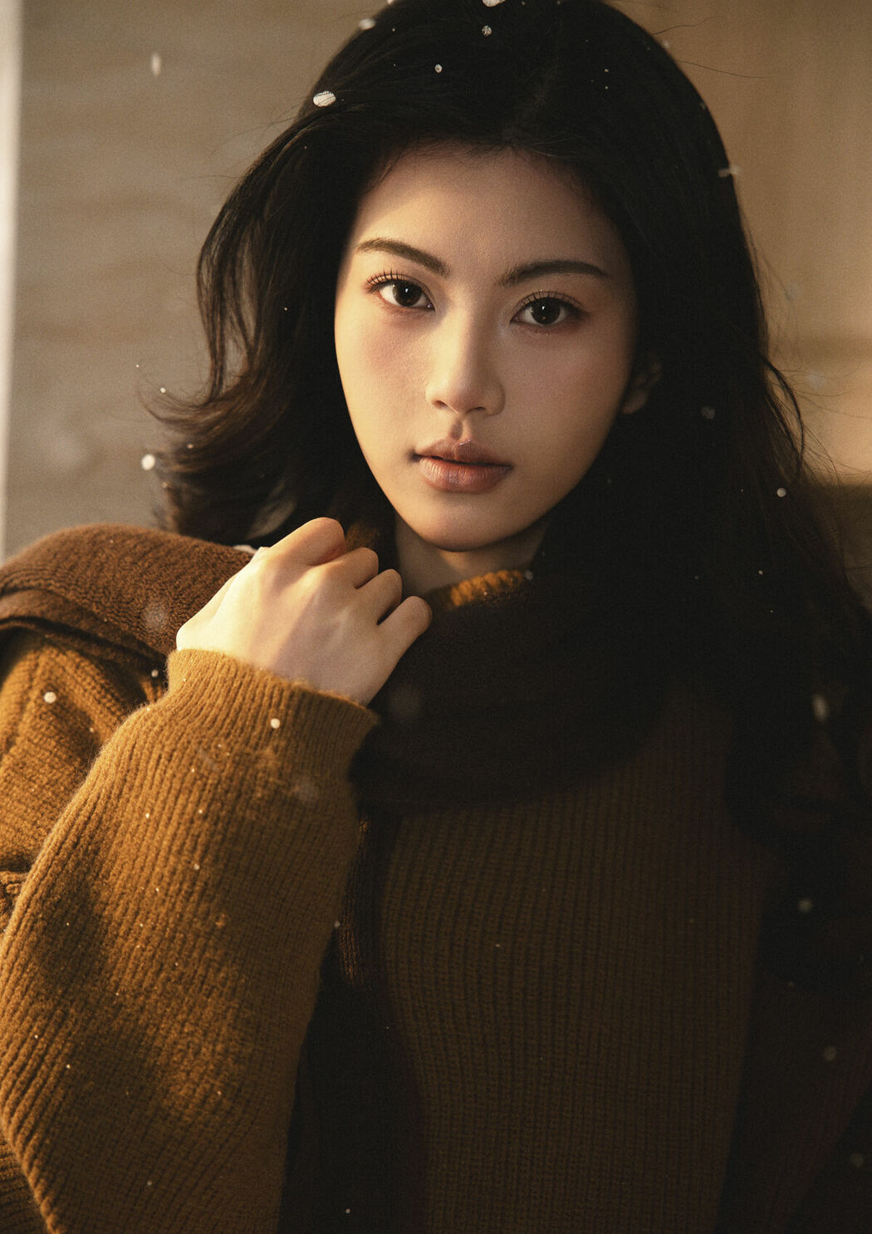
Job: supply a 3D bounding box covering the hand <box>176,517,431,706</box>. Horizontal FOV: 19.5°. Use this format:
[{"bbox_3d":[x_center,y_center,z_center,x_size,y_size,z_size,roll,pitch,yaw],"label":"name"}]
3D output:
[{"bbox_3d":[-0.054,0.002,1.060,0.082,0.092,0.065,36,0,11],"label":"hand"}]

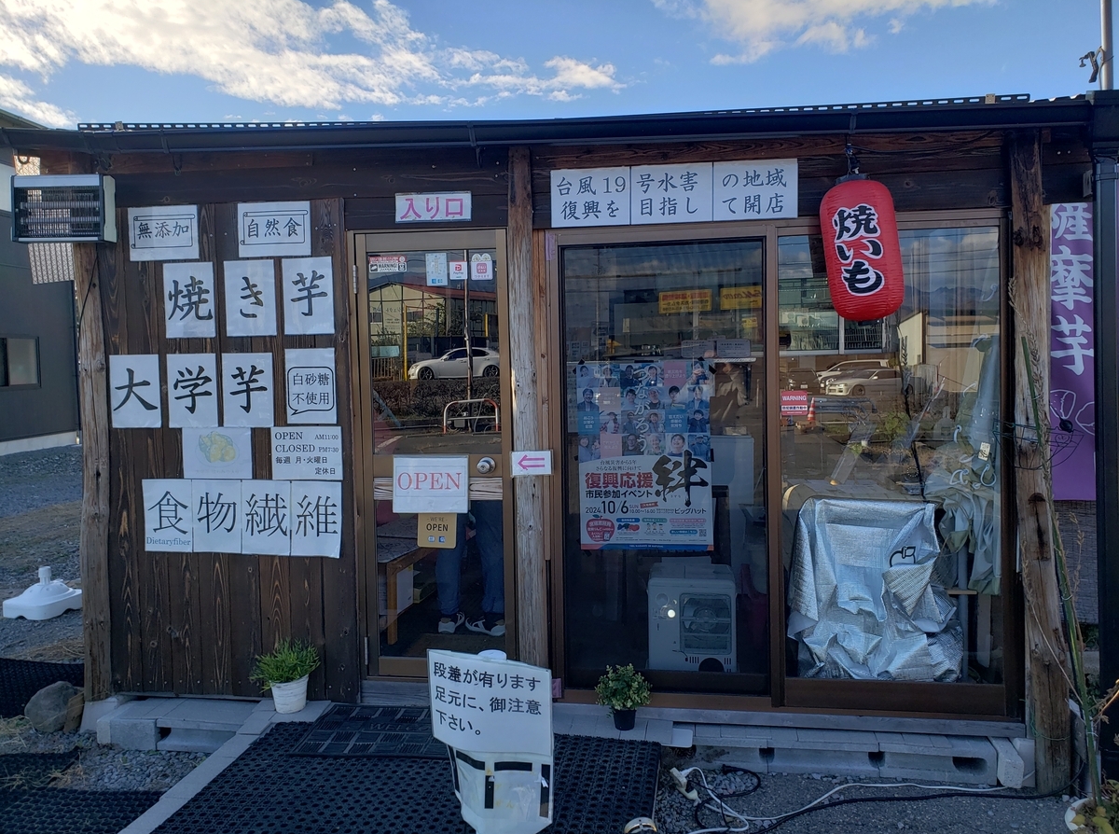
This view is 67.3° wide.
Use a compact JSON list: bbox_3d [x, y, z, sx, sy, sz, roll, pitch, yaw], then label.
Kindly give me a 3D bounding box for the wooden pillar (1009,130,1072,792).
[{"bbox_3d":[1.645,0.153,2.885,0.119,2.247,0.119,-2,1,8],"label":"wooden pillar"}]

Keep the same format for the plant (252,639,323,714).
[{"bbox_3d":[-1.080,1.021,3.317,0.288,0.295,0.263,-1,2,8],"label":"plant"}]

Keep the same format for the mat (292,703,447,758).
[{"bbox_3d":[-0.553,1.159,3.127,0.754,0.012,0.461,-1,1,4],"label":"mat"}]

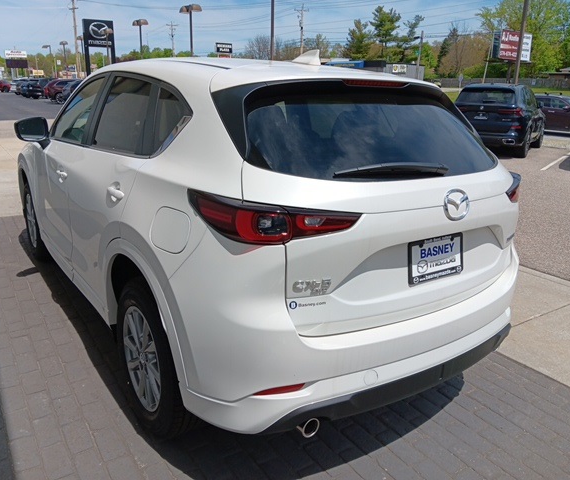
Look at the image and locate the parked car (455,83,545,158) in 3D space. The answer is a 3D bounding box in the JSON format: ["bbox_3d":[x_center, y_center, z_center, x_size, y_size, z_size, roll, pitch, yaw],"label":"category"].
[{"bbox_3d":[6.053,-3.402,13.484,2.000,1.750,4.920,13,21,32],"label":"parked car"}]

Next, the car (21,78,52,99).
[{"bbox_3d":[-21.508,-13.947,44.476,4.750,1.700,1.900,-13,23,-38],"label":"car"}]

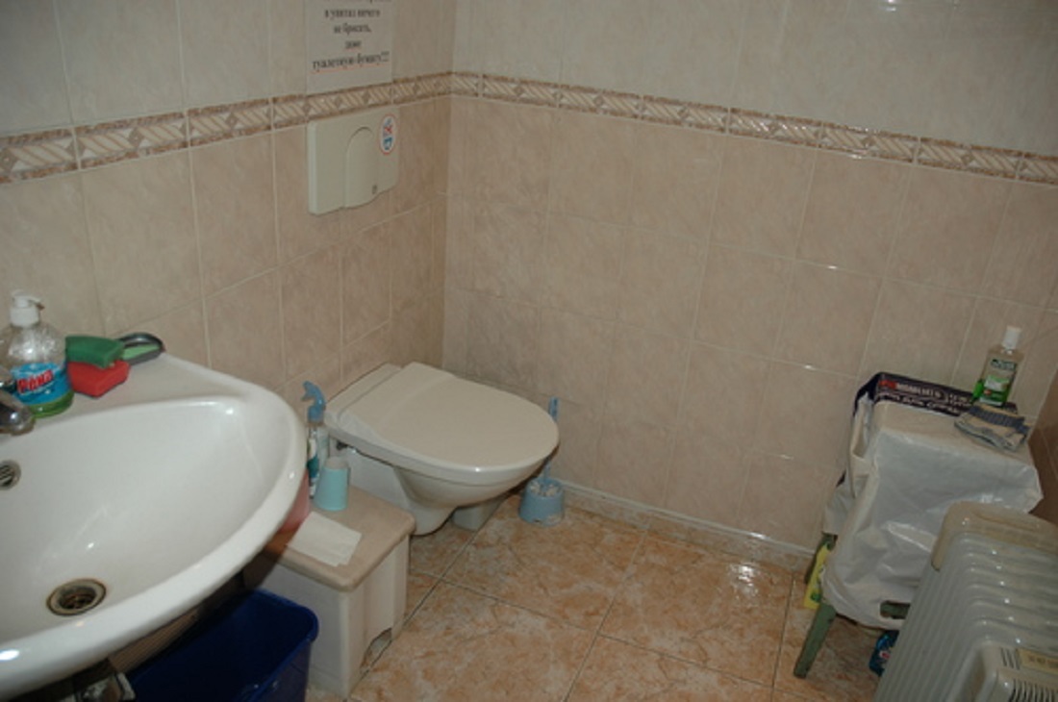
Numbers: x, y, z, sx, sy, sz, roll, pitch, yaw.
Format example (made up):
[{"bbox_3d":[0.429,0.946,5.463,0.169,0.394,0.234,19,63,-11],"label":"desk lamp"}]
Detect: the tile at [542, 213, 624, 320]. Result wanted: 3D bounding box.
[{"bbox_3d":[0.135,-0.212,2.022,0.200,0.250,0.010,14,26,19],"label":"tile"}]

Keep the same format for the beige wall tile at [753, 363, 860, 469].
[{"bbox_3d":[0.673,0.153,1.935,0.200,0.250,0.010,14,26,19],"label":"beige wall tile"}]

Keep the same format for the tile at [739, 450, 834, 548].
[{"bbox_3d":[0.646,0.385,2.026,0.200,0.250,0.010,14,26,19],"label":"tile"}]

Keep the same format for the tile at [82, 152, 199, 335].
[{"bbox_3d":[-0.577,-0.168,1.194,0.010,0.250,0.200,14,26,19],"label":"tile"}]

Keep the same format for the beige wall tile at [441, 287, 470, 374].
[{"bbox_3d":[-0.201,-0.051,2.196,0.085,0.252,0.010,14,26,19],"label":"beige wall tile"}]

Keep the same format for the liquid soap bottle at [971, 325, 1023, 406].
[{"bbox_3d":[0.989,0.032,1.664,0.056,0.168,0.037,9,25,8],"label":"liquid soap bottle"}]

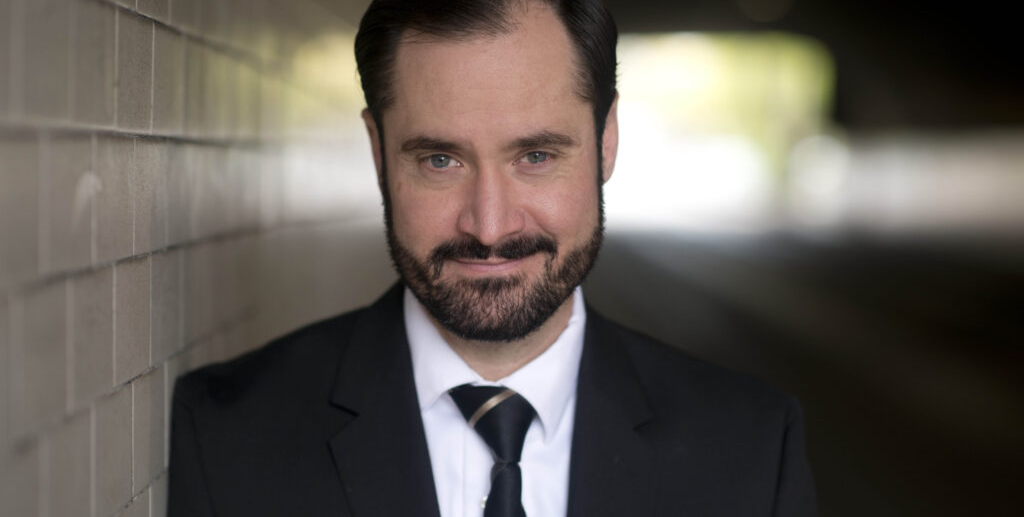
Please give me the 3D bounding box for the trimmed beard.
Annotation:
[{"bbox_3d":[-0.012,0.009,1.645,0.150,0.092,0.100,-1,13,2],"label":"trimmed beard"}]

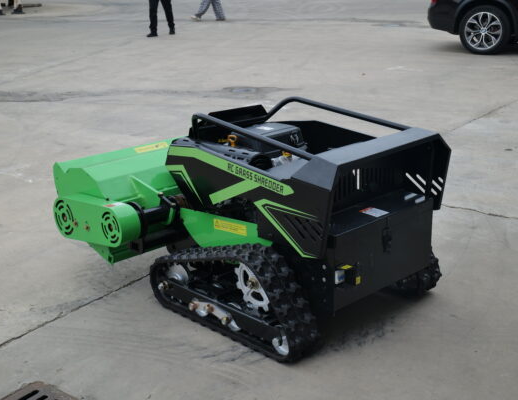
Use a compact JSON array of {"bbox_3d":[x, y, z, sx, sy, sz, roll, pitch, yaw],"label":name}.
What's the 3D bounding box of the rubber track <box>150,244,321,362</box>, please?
[{"bbox_3d":[-0.123,0.347,3.127,0.845,0.359,0.158,16,24,42],"label":"rubber track"}]

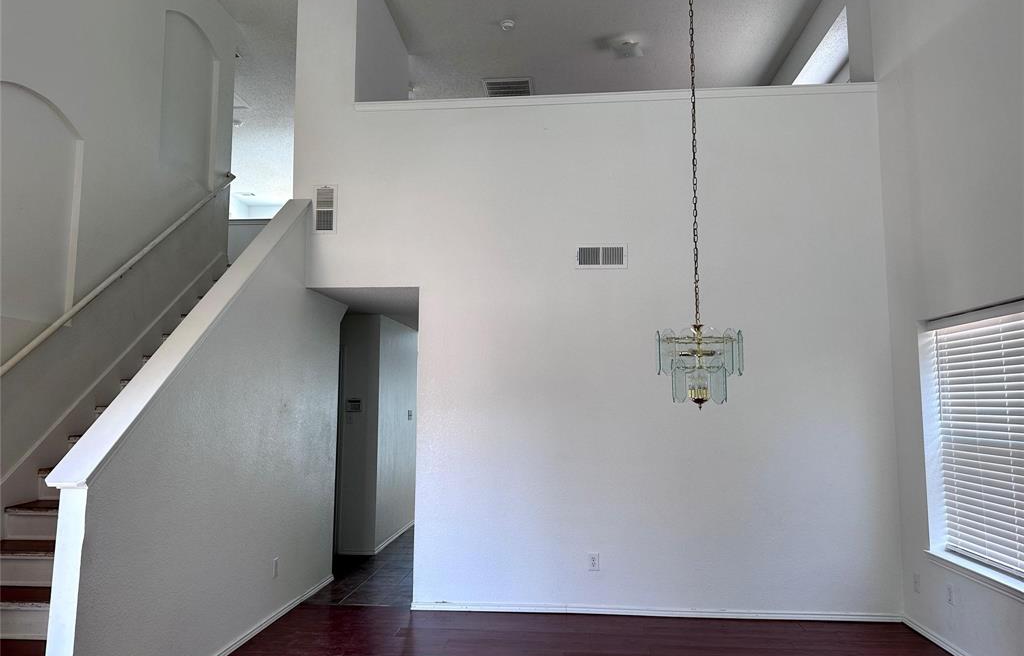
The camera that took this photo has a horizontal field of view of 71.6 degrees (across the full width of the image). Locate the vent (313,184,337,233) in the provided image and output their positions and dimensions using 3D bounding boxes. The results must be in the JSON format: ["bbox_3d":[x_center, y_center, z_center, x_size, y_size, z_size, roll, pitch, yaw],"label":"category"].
[{"bbox_3d":[-1.507,-0.956,5.706,0.205,0.400,0.020,0,-6,5],"label":"vent"}]

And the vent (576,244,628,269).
[{"bbox_3d":[0.693,-0.552,5.463,0.395,0.200,0.020,0,-6,5],"label":"vent"}]

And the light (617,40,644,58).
[{"bbox_3d":[1.244,-2.923,7.451,0.300,0.110,0.300,0,-6,5],"label":"light"}]

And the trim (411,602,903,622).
[{"bbox_3d":[0.999,2.059,5.152,3.516,0.068,0.016,0,-6,5],"label":"trim"}]

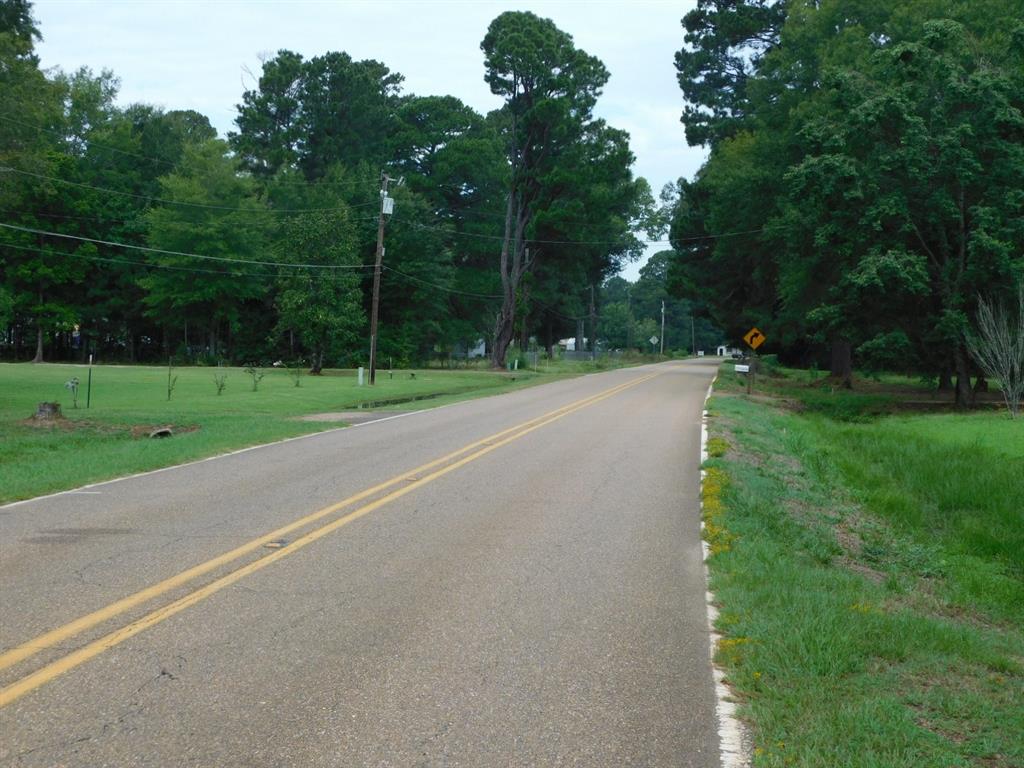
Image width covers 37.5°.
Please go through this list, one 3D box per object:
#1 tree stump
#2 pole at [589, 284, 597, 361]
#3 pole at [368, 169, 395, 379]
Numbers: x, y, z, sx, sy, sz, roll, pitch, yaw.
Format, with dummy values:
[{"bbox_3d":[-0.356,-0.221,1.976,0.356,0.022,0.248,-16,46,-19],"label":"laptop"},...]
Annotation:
[{"bbox_3d":[-10.150,0.600,33.000,0.580,0.370,0.560,0,2,0],"label":"tree stump"},{"bbox_3d":[8.500,-6.400,160.000,0.400,8.200,0.350,0,2,0],"label":"pole"},{"bbox_3d":[-5.320,-4.290,62.000,0.520,8.700,0.400,4,2,0],"label":"pole"}]

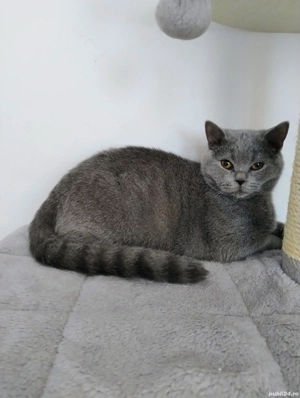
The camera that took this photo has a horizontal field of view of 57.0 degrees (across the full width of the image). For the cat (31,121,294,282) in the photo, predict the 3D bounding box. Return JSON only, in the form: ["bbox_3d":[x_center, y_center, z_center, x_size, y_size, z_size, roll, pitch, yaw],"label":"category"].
[{"bbox_3d":[0.032,-0.014,0.431,0.415,0.210,0.195,-1,18,-4],"label":"cat"}]

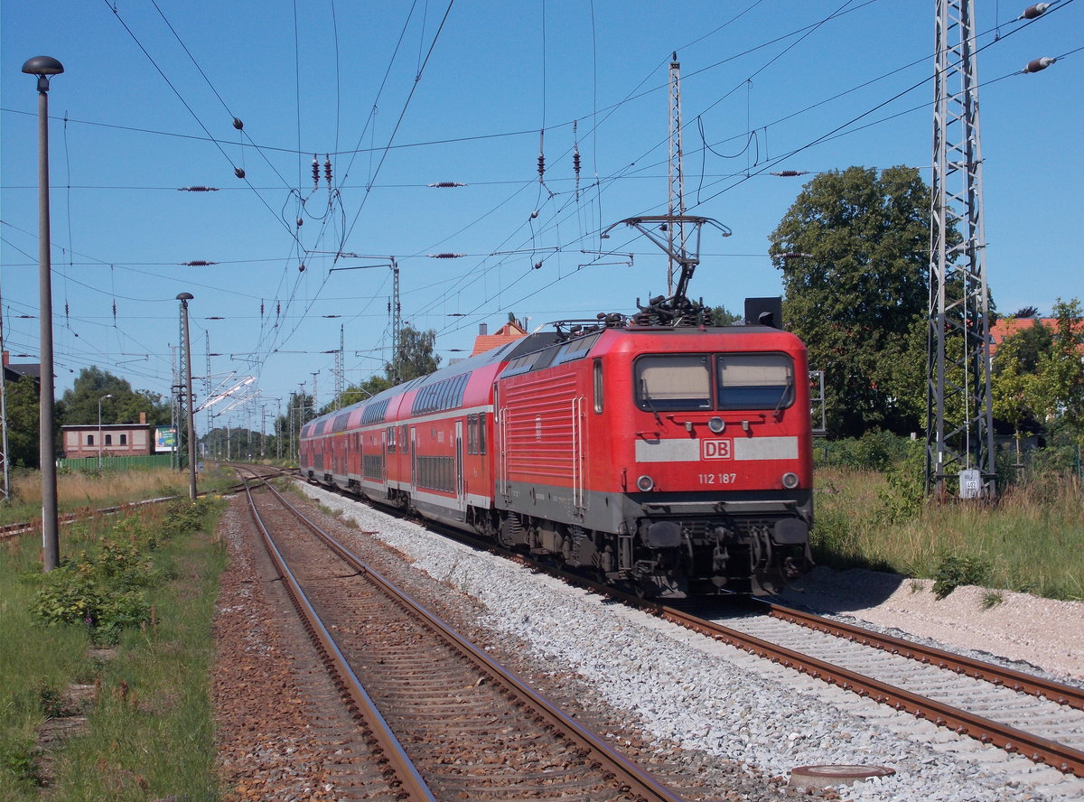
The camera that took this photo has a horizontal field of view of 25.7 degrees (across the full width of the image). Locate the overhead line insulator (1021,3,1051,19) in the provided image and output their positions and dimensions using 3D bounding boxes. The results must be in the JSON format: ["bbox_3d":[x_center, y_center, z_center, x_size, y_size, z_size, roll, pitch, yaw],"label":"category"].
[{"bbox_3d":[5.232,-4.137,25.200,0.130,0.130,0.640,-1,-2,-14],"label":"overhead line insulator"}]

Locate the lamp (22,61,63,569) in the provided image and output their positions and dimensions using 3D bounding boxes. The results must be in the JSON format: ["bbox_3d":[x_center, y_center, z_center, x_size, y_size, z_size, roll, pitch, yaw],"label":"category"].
[{"bbox_3d":[-9.669,-1.700,46.252,0.820,10.012,0.820,-1,-1,-8],"label":"lamp"}]

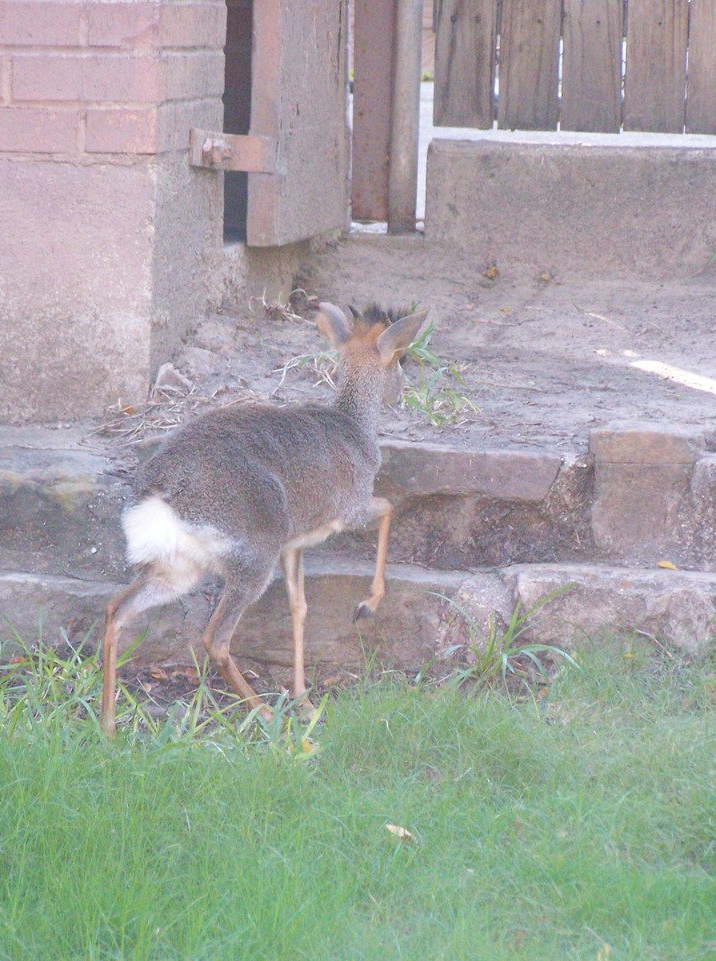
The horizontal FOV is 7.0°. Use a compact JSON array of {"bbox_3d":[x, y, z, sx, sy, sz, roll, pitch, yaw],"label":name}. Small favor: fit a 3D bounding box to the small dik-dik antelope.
[{"bbox_3d":[-0.107,0.047,6.950,0.180,0.485,0.470,7,8,40],"label":"small dik-dik antelope"}]

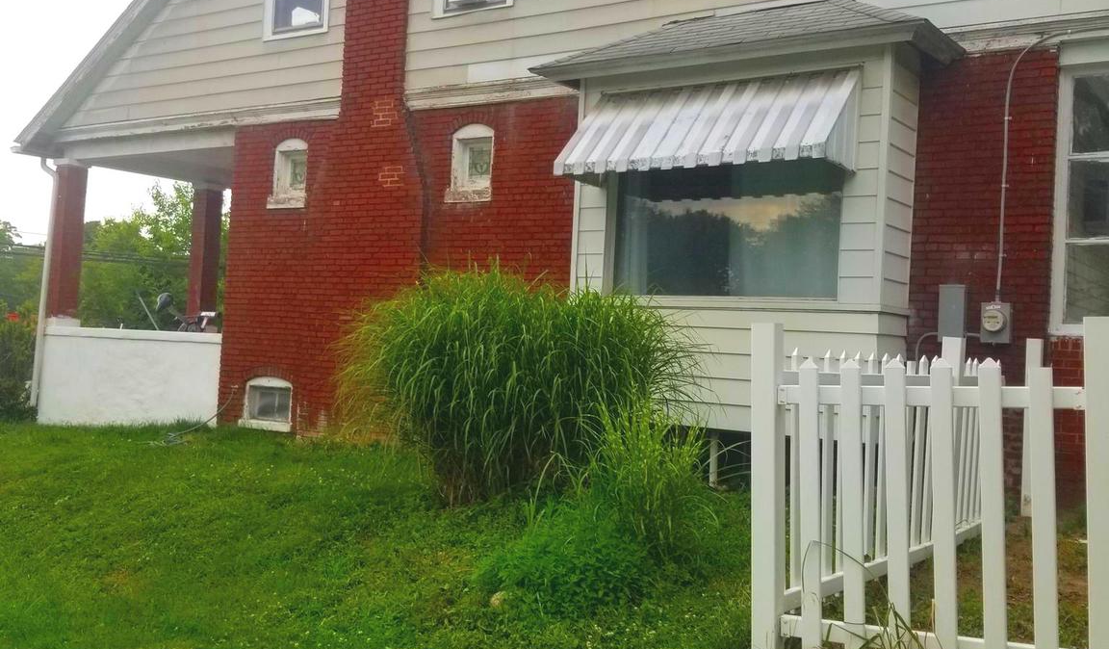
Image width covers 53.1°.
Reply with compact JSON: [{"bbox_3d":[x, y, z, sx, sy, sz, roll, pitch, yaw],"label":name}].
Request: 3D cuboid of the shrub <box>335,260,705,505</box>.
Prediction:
[{"bbox_3d":[-0.319,0.449,8.736,2.500,1.750,2.100,2,-2,32],"label":"shrub"}]

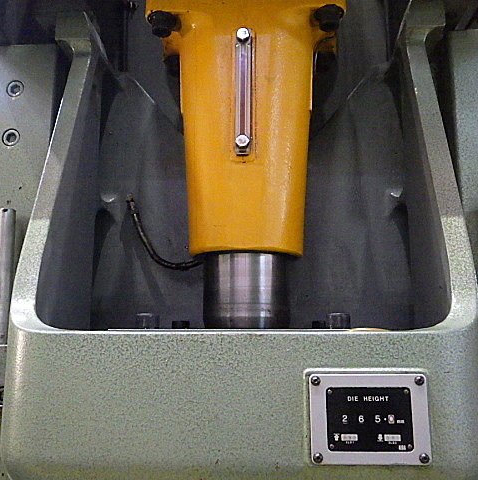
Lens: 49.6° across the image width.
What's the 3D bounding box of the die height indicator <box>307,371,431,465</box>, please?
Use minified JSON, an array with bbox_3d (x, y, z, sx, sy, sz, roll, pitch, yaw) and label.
[{"bbox_3d":[0.145,0.199,0.575,0.132,0.095,0.006,0,-10,1],"label":"die height indicator"}]

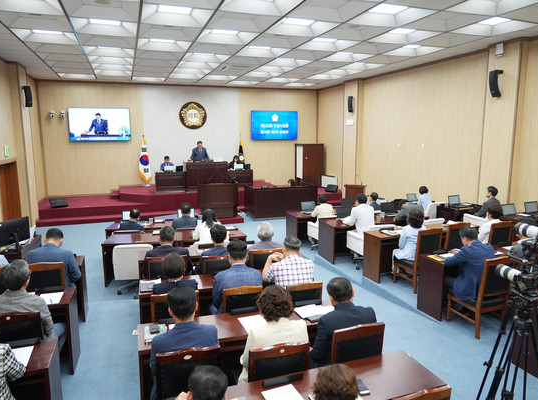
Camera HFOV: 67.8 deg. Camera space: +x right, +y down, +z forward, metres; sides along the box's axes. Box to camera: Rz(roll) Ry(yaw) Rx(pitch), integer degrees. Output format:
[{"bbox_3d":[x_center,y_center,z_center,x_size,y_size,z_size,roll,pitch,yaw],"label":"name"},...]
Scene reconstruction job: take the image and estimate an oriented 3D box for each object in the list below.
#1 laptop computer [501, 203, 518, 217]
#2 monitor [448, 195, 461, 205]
[{"bbox_3d":[4.919,0.220,8.031,0.360,0.240,0.290,-4,10,-22],"label":"laptop computer"},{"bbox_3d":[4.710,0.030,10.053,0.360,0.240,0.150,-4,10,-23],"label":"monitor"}]

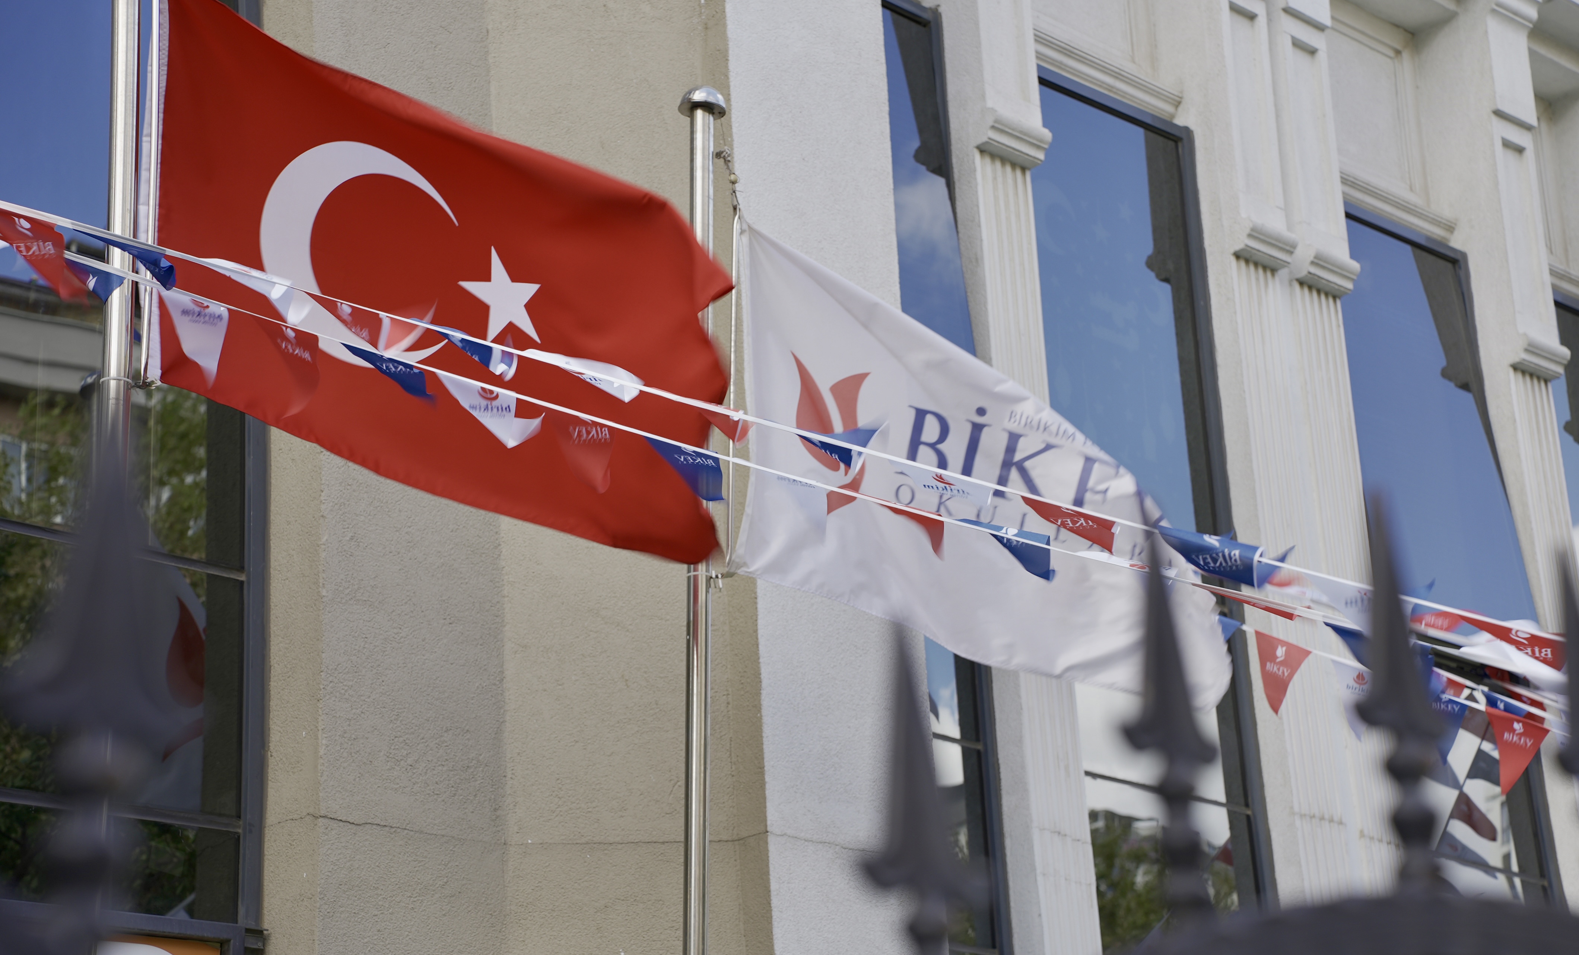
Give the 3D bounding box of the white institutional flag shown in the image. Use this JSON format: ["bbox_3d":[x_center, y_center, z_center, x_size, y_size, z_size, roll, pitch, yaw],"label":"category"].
[{"bbox_3d":[0.510,-0.042,9.018,1.420,1.300,0.320,4,-22,-19],"label":"white institutional flag"}]

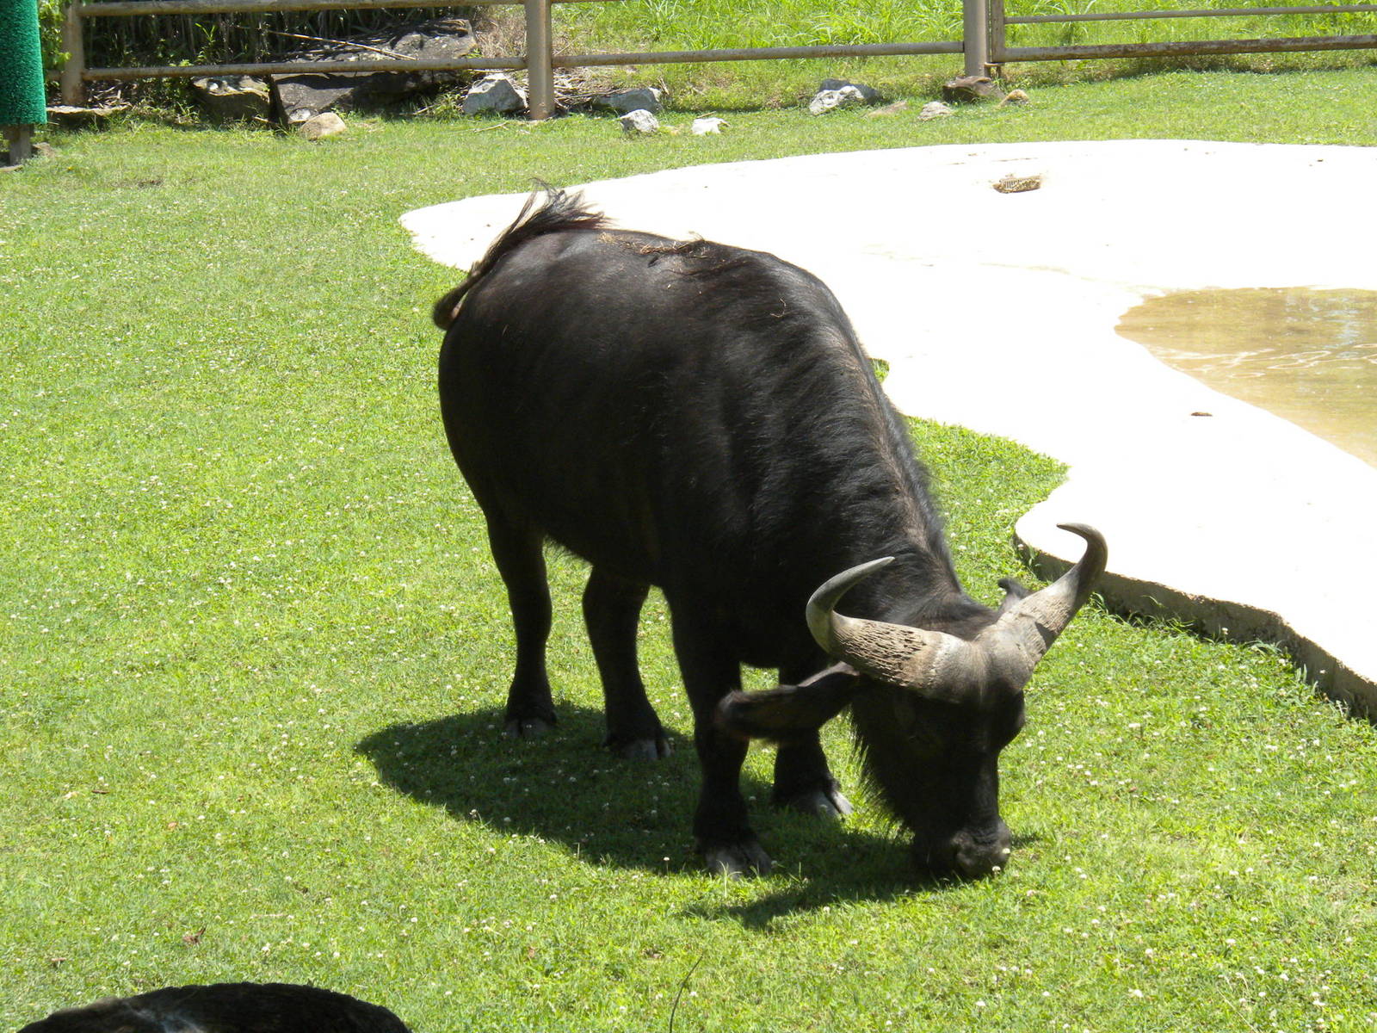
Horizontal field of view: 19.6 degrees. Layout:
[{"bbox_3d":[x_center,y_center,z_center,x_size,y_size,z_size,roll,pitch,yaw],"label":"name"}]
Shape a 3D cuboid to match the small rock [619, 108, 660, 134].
[{"bbox_3d":[-0.278,-2.246,22.600,0.230,0.150,0.190,0,12,0],"label":"small rock"}]

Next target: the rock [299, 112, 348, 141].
[{"bbox_3d":[-2.060,-2.196,22.400,0.280,0.160,0.220,0,12,0],"label":"rock"}]

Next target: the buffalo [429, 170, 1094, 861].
[{"bbox_3d":[0.084,-0.010,10.002,0.900,1.450,2.100,-8,15,-31],"label":"buffalo"}]

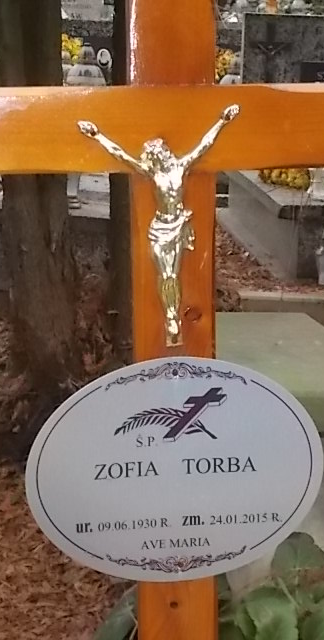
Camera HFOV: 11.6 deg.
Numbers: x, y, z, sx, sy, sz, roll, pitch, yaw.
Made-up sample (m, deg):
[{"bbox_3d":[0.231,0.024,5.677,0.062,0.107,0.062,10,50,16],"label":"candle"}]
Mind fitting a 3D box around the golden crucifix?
[{"bbox_3d":[0.009,-0.086,1.591,0.162,0.242,0.032,-6,15,-7],"label":"golden crucifix"}]

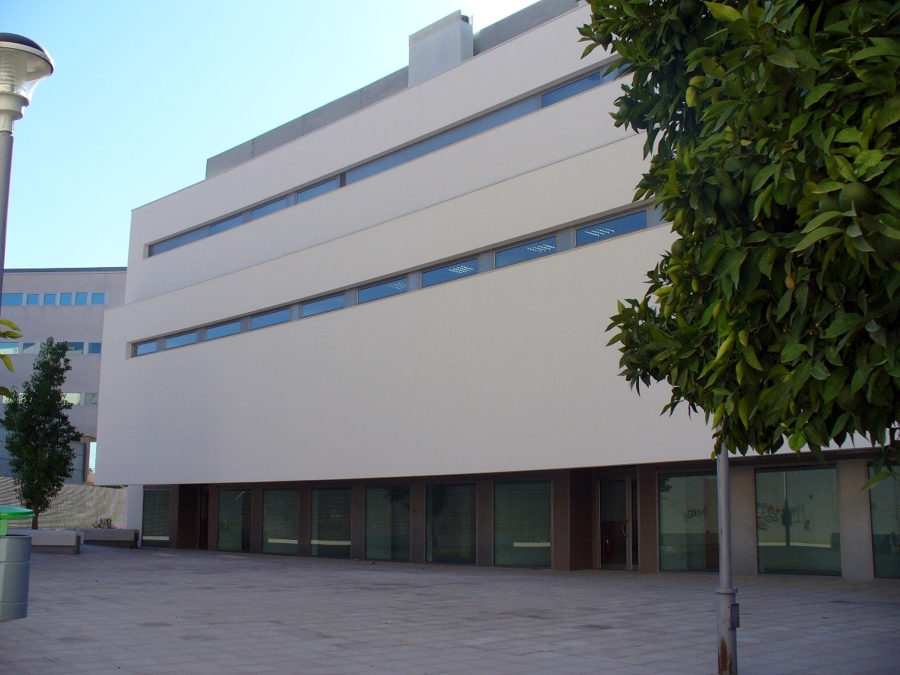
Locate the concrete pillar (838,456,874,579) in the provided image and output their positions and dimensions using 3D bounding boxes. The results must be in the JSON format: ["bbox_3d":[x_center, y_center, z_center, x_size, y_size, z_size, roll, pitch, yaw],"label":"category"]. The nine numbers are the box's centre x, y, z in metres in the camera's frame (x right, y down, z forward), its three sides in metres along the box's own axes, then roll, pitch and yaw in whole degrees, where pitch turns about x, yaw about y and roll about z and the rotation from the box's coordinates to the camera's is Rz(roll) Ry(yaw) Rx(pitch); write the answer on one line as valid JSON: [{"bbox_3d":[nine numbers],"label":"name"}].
[{"bbox_3d":[9.389,4.161,22.053,0.450,2.728,0.731,11,-15,-44],"label":"concrete pillar"}]

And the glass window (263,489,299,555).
[{"bbox_3d":[-6.538,7.159,37.482,0.150,2.522,2.461,11,-15,-44],"label":"glass window"}]

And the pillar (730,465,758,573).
[{"bbox_3d":[7.432,4.574,23.967,0.450,2.674,0.713,11,-15,-44],"label":"pillar"}]

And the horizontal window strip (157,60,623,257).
[{"bbox_3d":[-4.563,-5.417,34.755,0.250,0.791,26.756,11,-15,-43],"label":"horizontal window strip"}]

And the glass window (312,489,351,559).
[{"bbox_3d":[-3.996,6.263,32.501,0.120,2.341,2.180,11,-15,-43],"label":"glass window"}]

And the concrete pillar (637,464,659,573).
[{"bbox_3d":[4.978,4.456,23.612,0.400,2.589,0.564,11,-15,-43],"label":"concrete pillar"}]

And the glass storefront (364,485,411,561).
[{"bbox_3d":[-1.950,5.887,30.437,0.120,2.334,2.178,11,-15,-43],"label":"glass storefront"}]

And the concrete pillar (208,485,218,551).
[{"bbox_3d":[-9.885,7.663,41.010,0.450,2.756,0.746,11,-15,-44],"label":"concrete pillar"}]

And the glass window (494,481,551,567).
[{"bbox_3d":[2.018,5.114,26.445,0.120,2.364,2.100,11,-15,-43],"label":"glass window"}]

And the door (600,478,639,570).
[{"bbox_3d":[4.455,4.896,25.167,0.100,2.333,1.207,11,-15,-43],"label":"door"}]

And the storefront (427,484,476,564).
[{"bbox_3d":[0.053,5.500,28.421,0.120,2.344,2.110,11,-15,-43],"label":"storefront"}]

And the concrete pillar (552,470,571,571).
[{"bbox_3d":[3.379,5.306,27.954,0.450,2.839,0.680,11,-15,-44],"label":"concrete pillar"}]

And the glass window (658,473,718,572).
[{"bbox_3d":[6.296,4.772,24.869,0.150,2.534,2.017,11,-15,-44],"label":"glass window"}]

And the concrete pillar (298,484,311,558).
[{"bbox_3d":[-5.321,6.933,36.501,0.450,2.672,0.758,11,-15,-44],"label":"concrete pillar"}]

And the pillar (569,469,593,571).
[{"bbox_3d":[3.628,5.304,28.091,0.992,2.858,0.500,11,-15,-44],"label":"pillar"}]

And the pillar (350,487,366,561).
[{"bbox_3d":[-2.856,6.053,31.483,0.400,2.415,0.774,11,-15,-43],"label":"pillar"}]

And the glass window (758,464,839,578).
[{"bbox_3d":[8.292,4.372,22.914,0.150,2.568,2.058,11,-15,-44],"label":"glass window"}]

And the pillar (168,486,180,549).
[{"bbox_3d":[-11.242,7.487,39.959,0.400,2.522,0.916,11,-15,-43],"label":"pillar"}]

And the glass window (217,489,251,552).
[{"bbox_3d":[-8.192,6.998,36.739,0.120,2.359,2.398,11,-15,-43],"label":"glass window"}]

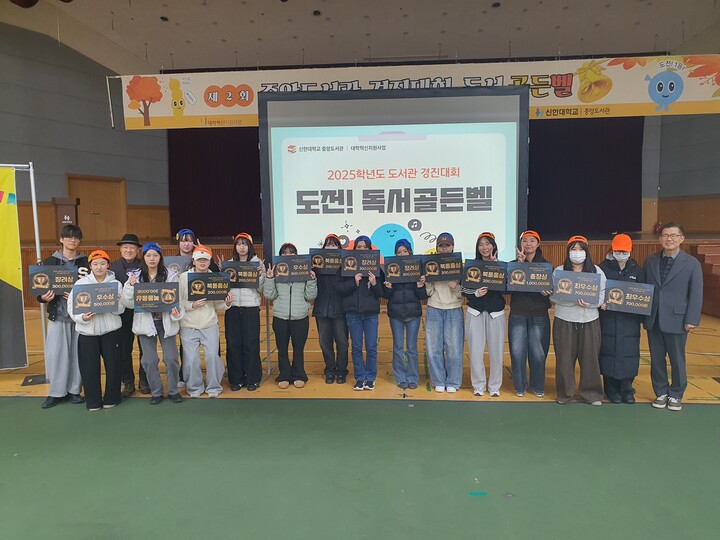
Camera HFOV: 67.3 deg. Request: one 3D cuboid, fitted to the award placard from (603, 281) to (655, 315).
[{"bbox_3d":[2.571,0.267,5.160,0.430,0.295,0.010,7,0,12],"label":"award placard"}]

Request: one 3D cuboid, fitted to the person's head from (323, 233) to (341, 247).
[{"bbox_3d":[-0.318,-0.330,6.137,0.185,0.140,0.265,-2,-6,-9],"label":"person's head"}]

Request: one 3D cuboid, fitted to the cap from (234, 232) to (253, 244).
[{"bbox_3d":[-1.276,-0.331,5.937,0.185,0.140,0.265,-2,-6,-12],"label":"cap"}]

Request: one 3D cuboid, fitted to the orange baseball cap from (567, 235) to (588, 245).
[{"bbox_3d":[2.141,-0.259,5.306,0.185,0.140,0.265,1,-6,19],"label":"orange baseball cap"}]

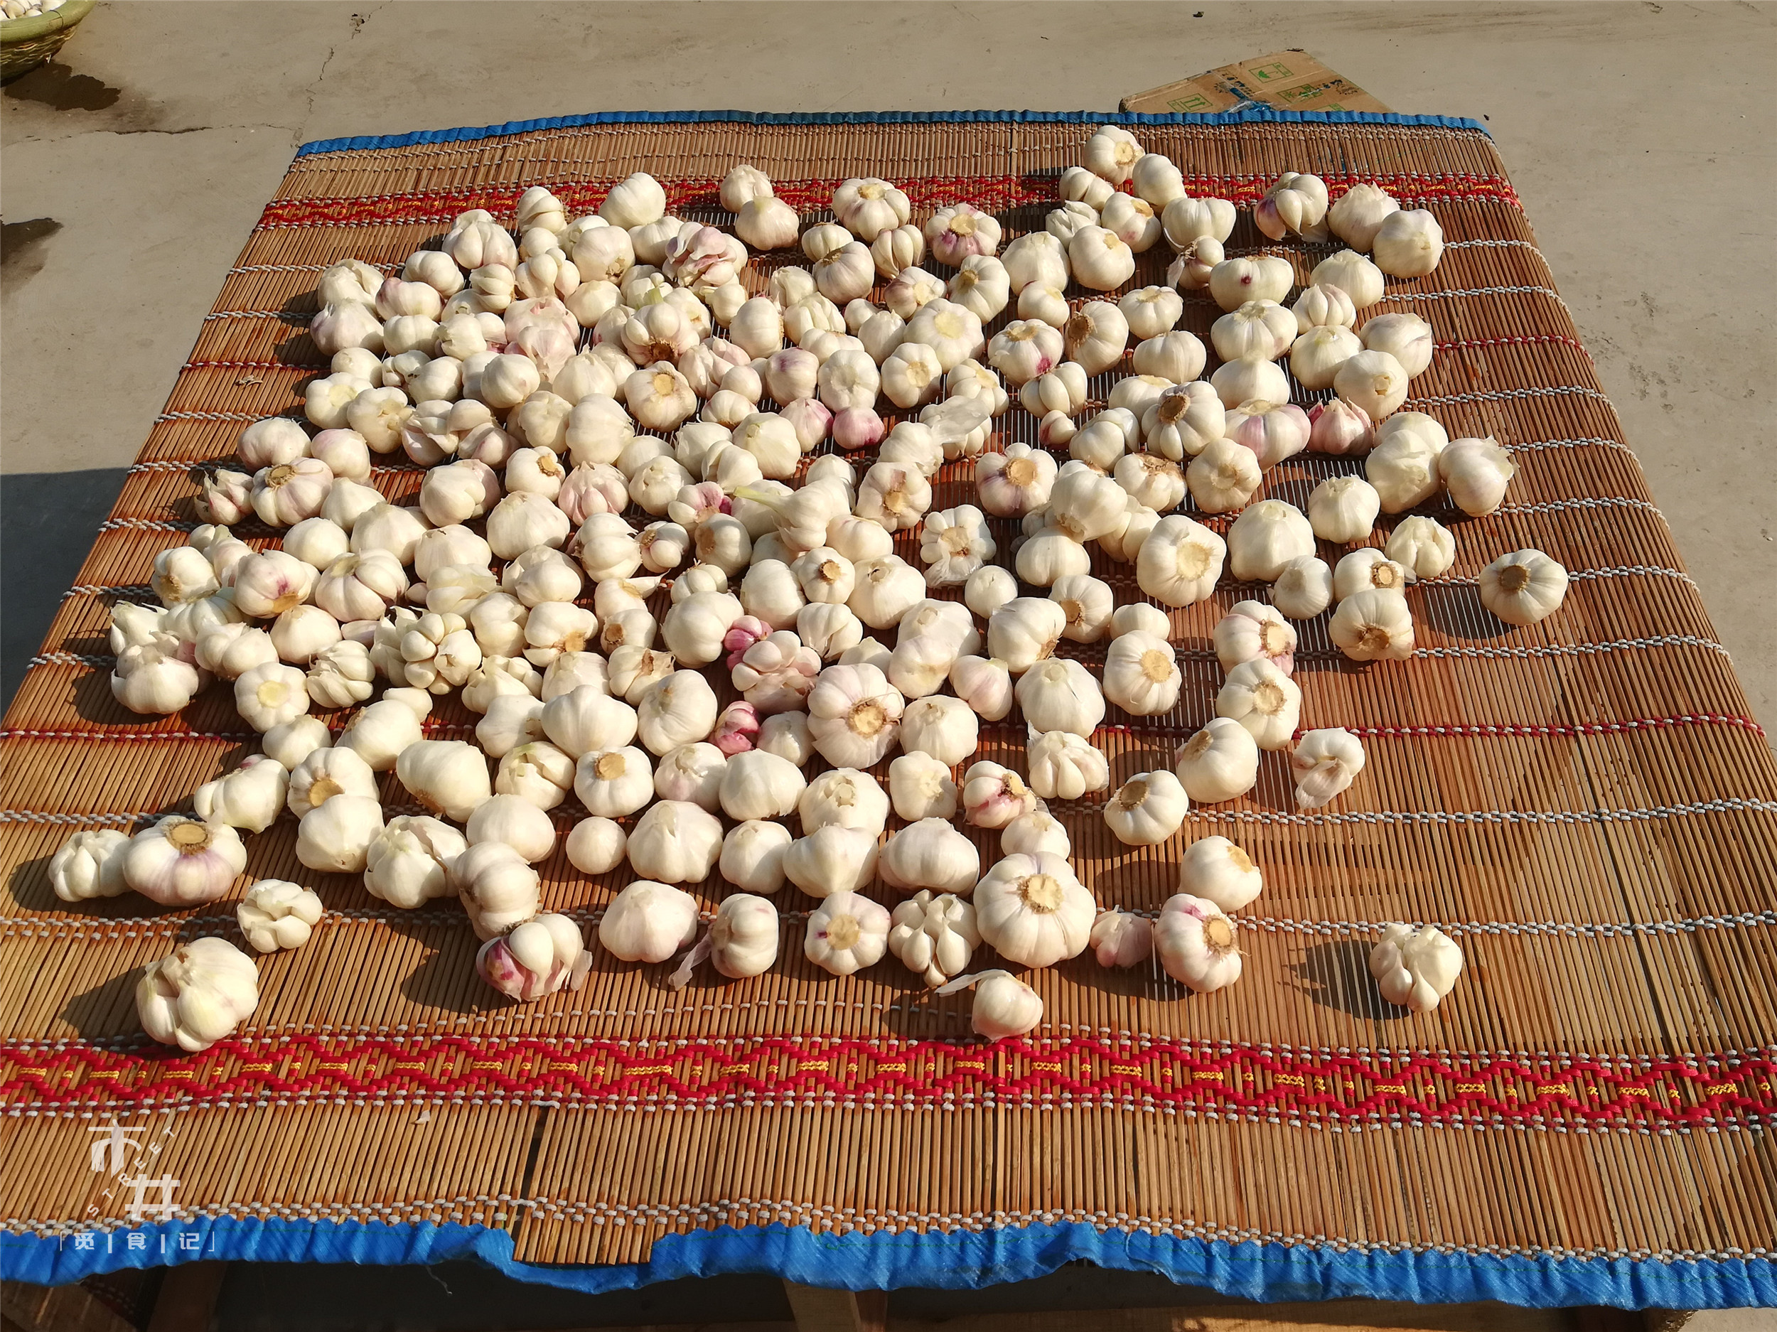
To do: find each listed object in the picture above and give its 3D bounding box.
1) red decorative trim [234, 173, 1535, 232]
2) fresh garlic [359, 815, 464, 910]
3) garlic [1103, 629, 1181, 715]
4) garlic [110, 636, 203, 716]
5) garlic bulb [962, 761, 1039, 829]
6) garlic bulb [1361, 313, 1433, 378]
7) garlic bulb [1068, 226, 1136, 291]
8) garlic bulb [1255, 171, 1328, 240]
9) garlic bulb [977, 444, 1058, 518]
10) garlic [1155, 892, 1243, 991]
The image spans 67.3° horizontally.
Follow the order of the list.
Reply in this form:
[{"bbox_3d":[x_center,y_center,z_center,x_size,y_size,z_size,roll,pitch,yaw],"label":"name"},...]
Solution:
[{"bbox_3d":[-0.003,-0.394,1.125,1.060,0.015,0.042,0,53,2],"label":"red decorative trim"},{"bbox_3d":[-0.262,0.108,0.735,0.057,0.043,0.051,0,52,4],"label":"fresh garlic"},{"bbox_3d":[0.170,0.005,0.894,0.056,0.045,0.053,9,78,-11],"label":"garlic"},{"bbox_3d":[-0.483,0.007,0.881,0.055,0.047,0.055,1,53,3],"label":"garlic"},{"bbox_3d":[0.068,0.080,0.817,0.045,0.040,0.042,9,72,-29],"label":"garlic bulb"},{"bbox_3d":[0.391,-0.245,1.025,0.054,0.055,0.052,59,27,0],"label":"garlic bulb"},{"bbox_3d":[0.166,-0.316,1.034,0.053,0.046,0.053,10,73,-8],"label":"garlic bulb"},{"bbox_3d":[0.343,-0.392,1.136,0.060,0.052,0.063,1,53,3],"label":"garlic bulb"},{"bbox_3d":[0.092,-0.133,0.957,0.058,0.048,0.058,1,53,3],"label":"garlic bulb"},{"bbox_3d":[0.172,0.155,0.745,0.055,0.044,0.050,8,74,-29],"label":"garlic"}]

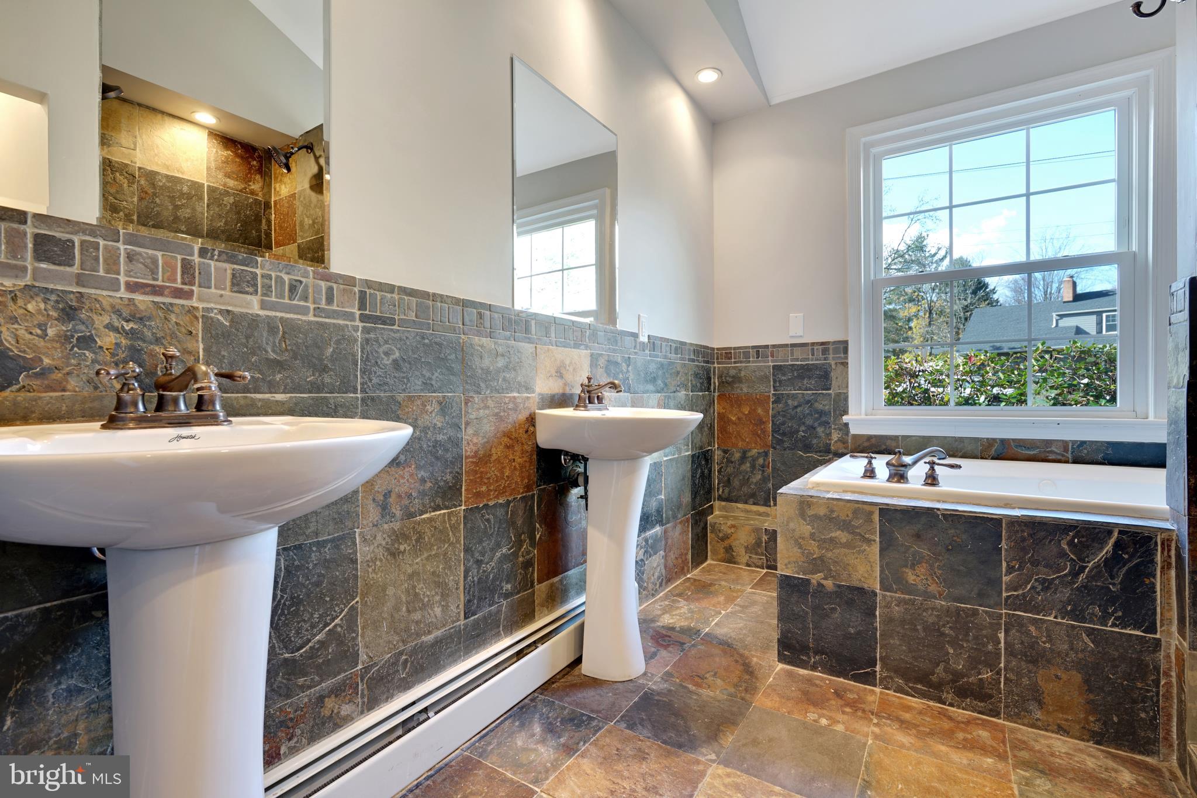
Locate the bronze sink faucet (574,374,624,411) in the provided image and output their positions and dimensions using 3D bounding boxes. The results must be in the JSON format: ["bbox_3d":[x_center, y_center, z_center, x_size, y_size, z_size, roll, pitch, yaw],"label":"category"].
[{"bbox_3d":[0.018,-0.022,1.790,0.158,0.120,0.175,0,0,33],"label":"bronze sink faucet"}]

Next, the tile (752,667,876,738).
[{"bbox_3d":[0.664,0.909,1.609,0.299,0.012,0.282,0,1,33],"label":"tile"}]

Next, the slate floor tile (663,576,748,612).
[{"bbox_3d":[0.496,0.913,2.488,0.305,0.013,0.305,0,0,33],"label":"slate floor tile"}]

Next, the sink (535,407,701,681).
[{"bbox_3d":[0.107,0.474,1.753,0.450,0.879,0.605,0,0,33],"label":"sink"}]

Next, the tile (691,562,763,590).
[{"bbox_3d":[0.666,0.910,2.748,0.305,0.013,0.305,0,0,33],"label":"tile"}]

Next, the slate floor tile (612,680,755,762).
[{"bbox_3d":[0.247,0.920,1.542,0.305,0.013,0.305,0,0,33],"label":"slate floor tile"}]

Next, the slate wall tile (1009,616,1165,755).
[{"bbox_3d":[1.276,0.750,1.424,0.308,0.304,0.012,0,1,30],"label":"slate wall tile"}]

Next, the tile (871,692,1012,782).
[{"bbox_3d":[0.927,0.910,1.445,0.313,0.012,0.294,0,1,33],"label":"tile"}]

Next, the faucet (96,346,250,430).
[{"bbox_3d":[-0.611,-0.021,0.799,0.165,0.126,0.196,0,1,33],"label":"faucet"}]

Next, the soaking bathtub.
[{"bbox_3d":[1.613,0.540,1.829,1.521,0.500,0.843,0,1,33],"label":"soaking bathtub"}]

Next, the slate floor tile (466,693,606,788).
[{"bbox_3d":[-0.175,0.911,1.438,0.303,0.012,0.301,0,1,33],"label":"slate floor tile"}]

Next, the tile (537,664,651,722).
[{"bbox_3d":[-0.009,0.921,1.707,0.305,0.013,0.305,0,0,33],"label":"tile"}]

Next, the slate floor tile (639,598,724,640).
[{"bbox_3d":[0.324,0.904,2.206,0.303,0.012,0.301,0,1,33],"label":"slate floor tile"}]

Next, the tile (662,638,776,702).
[{"bbox_3d":[0.414,0.907,1.782,0.301,0.012,0.301,0,1,33],"label":"tile"}]

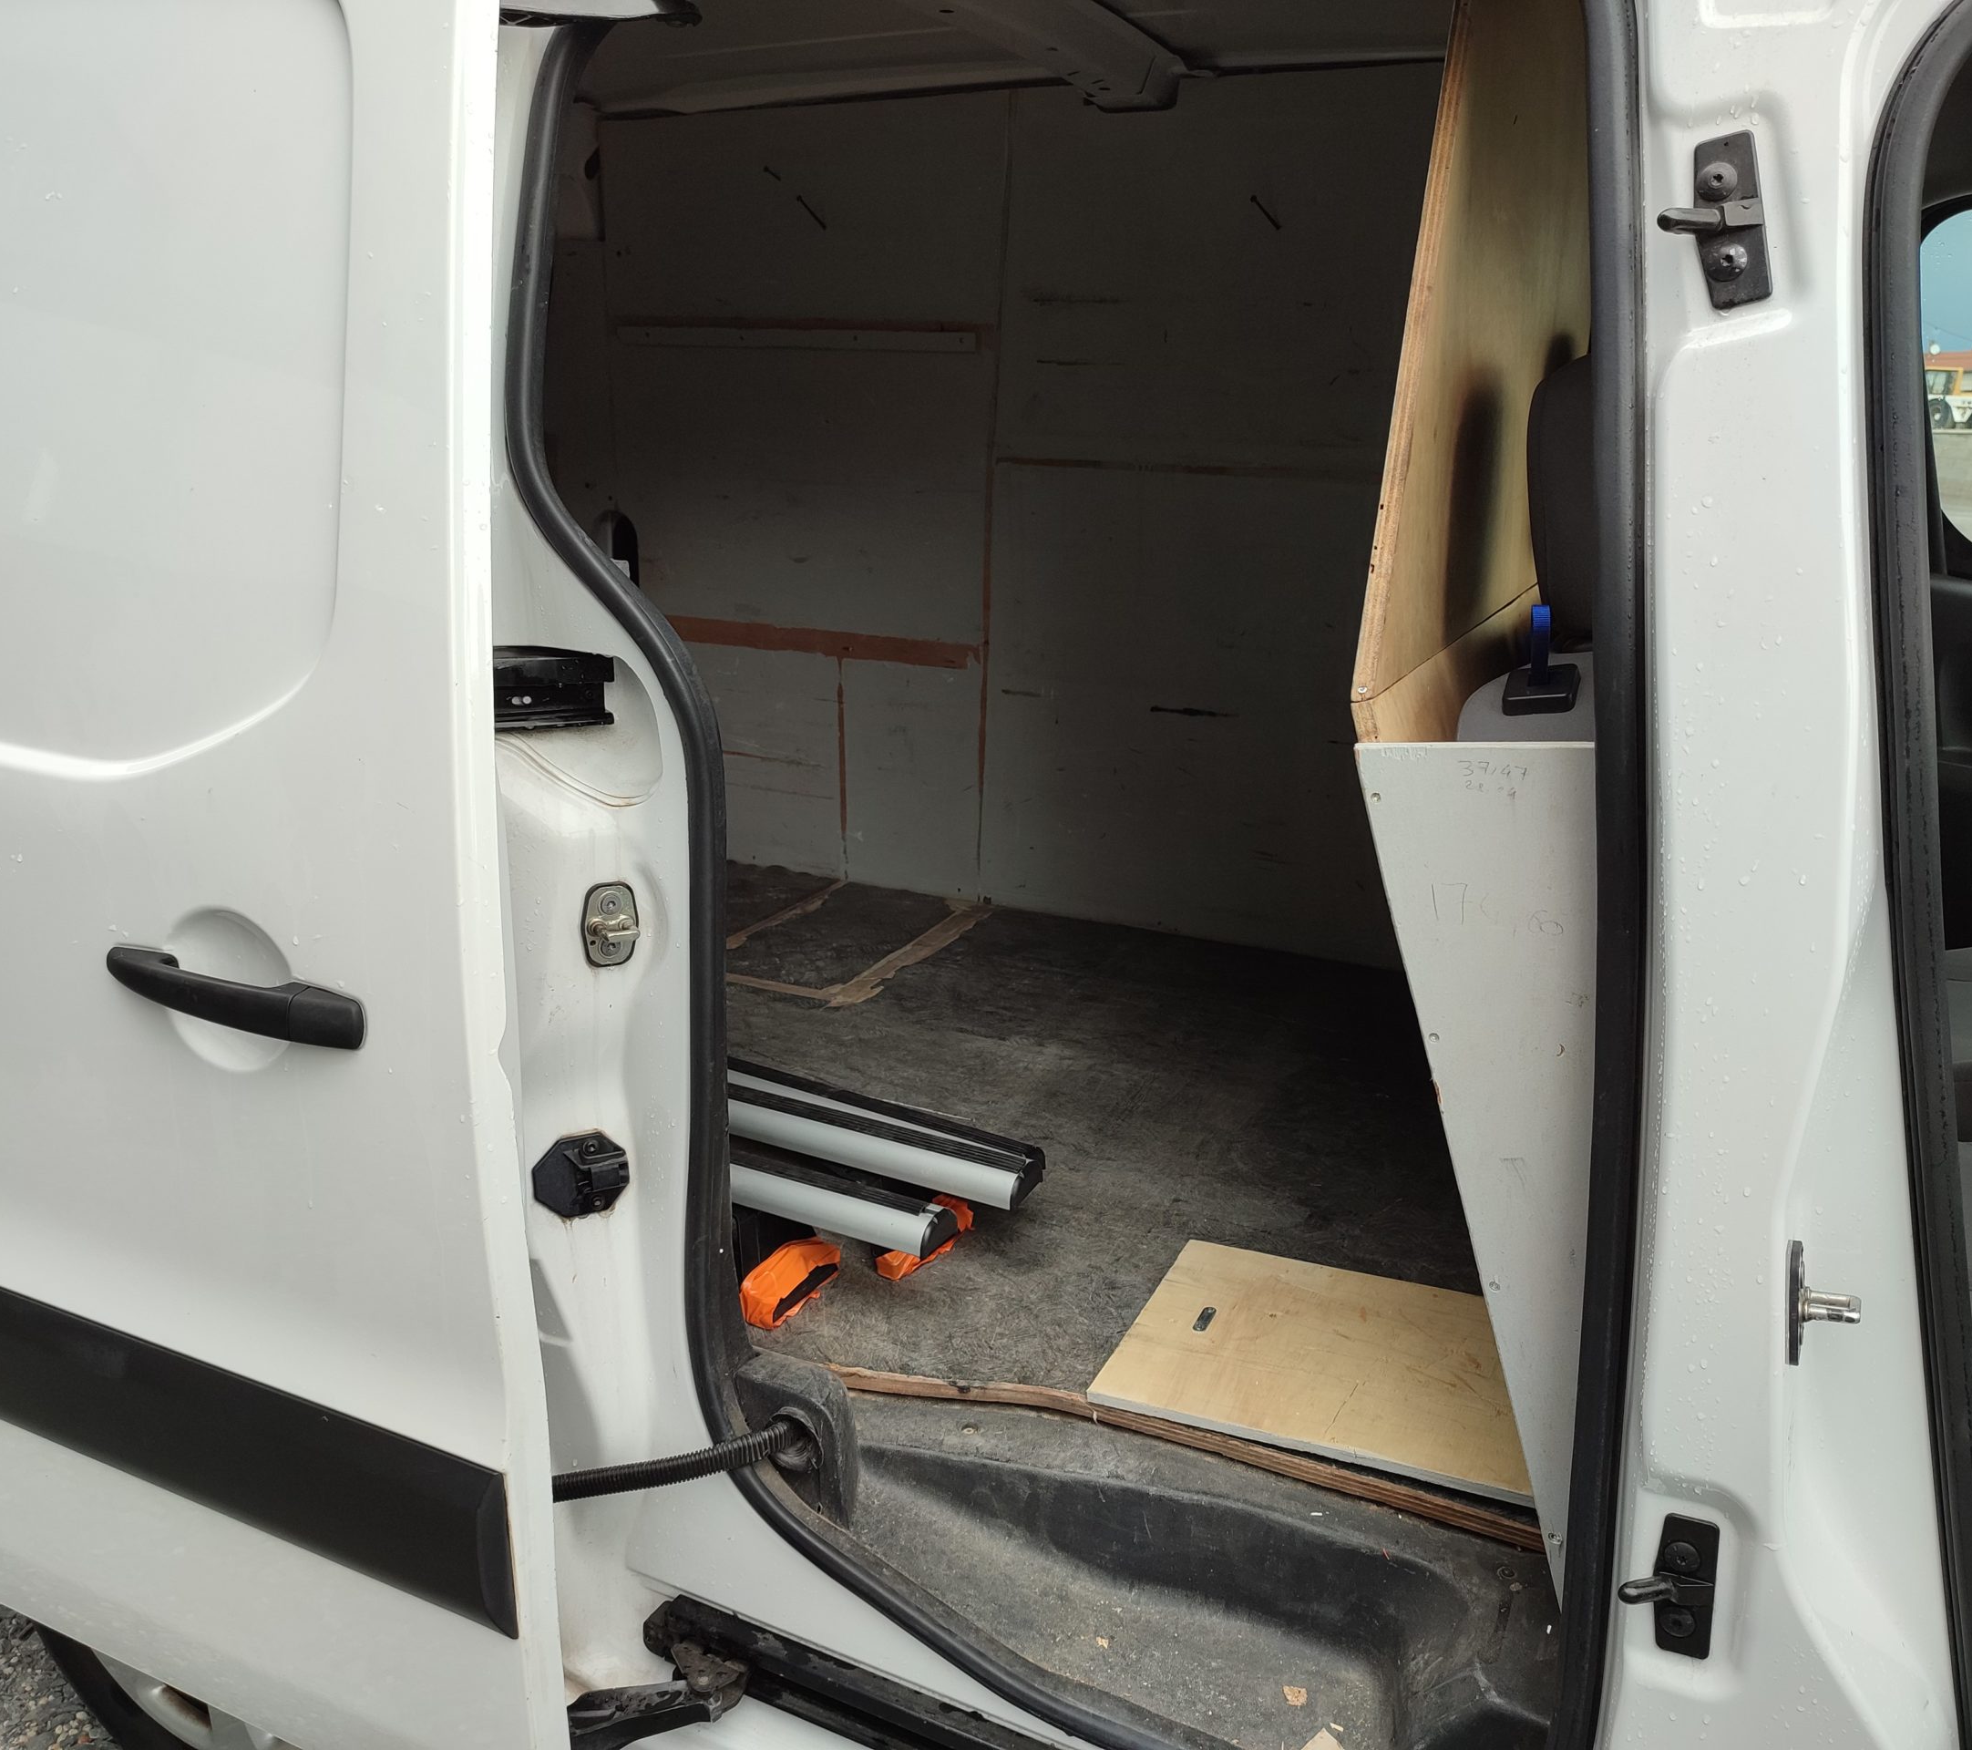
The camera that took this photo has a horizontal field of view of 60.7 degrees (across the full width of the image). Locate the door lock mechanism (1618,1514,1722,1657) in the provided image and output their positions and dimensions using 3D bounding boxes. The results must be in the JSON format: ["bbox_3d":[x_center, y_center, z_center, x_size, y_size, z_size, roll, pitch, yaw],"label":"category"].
[{"bbox_3d":[0.367,0.390,0.910,0.049,0.083,0.025,5,17,27],"label":"door lock mechanism"}]

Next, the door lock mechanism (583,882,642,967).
[{"bbox_3d":[-0.271,0.041,1.231,0.042,0.063,0.035,-8,19,-25],"label":"door lock mechanism"}]

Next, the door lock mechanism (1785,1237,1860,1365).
[{"bbox_3d":[0.432,0.222,0.867,0.035,0.063,0.042,1,15,27],"label":"door lock mechanism"}]

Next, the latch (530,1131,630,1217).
[{"bbox_3d":[-0.305,0.232,1.275,0.074,0.070,0.024,-6,18,-19],"label":"latch"}]

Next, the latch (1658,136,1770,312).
[{"bbox_3d":[0.366,-0.329,0.850,0.049,0.081,0.025,-7,2,27],"label":"latch"}]

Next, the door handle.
[{"bbox_3d":[-0.470,0.073,1.012,0.222,0.035,0.041,9,19,25],"label":"door handle"}]

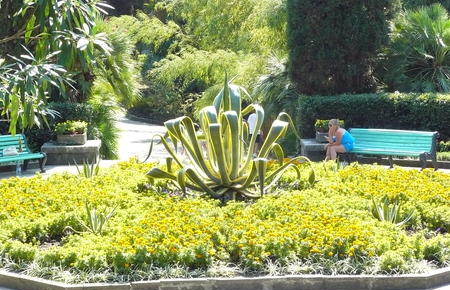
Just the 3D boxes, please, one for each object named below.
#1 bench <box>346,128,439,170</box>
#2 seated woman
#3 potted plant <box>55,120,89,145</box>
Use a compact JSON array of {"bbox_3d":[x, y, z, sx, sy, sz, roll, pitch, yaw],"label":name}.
[{"bbox_3d":[3.838,0.123,29.239,2.200,0.870,0.700,4,6,36],"label":"bench"},{"bbox_3d":[2.700,-0.037,29.618,0.660,1.120,0.450,-2,6,-22],"label":"seated woman"},{"bbox_3d":[-3.758,-0.308,30.892,0.800,0.570,0.650,0,5,-4],"label":"potted plant"}]

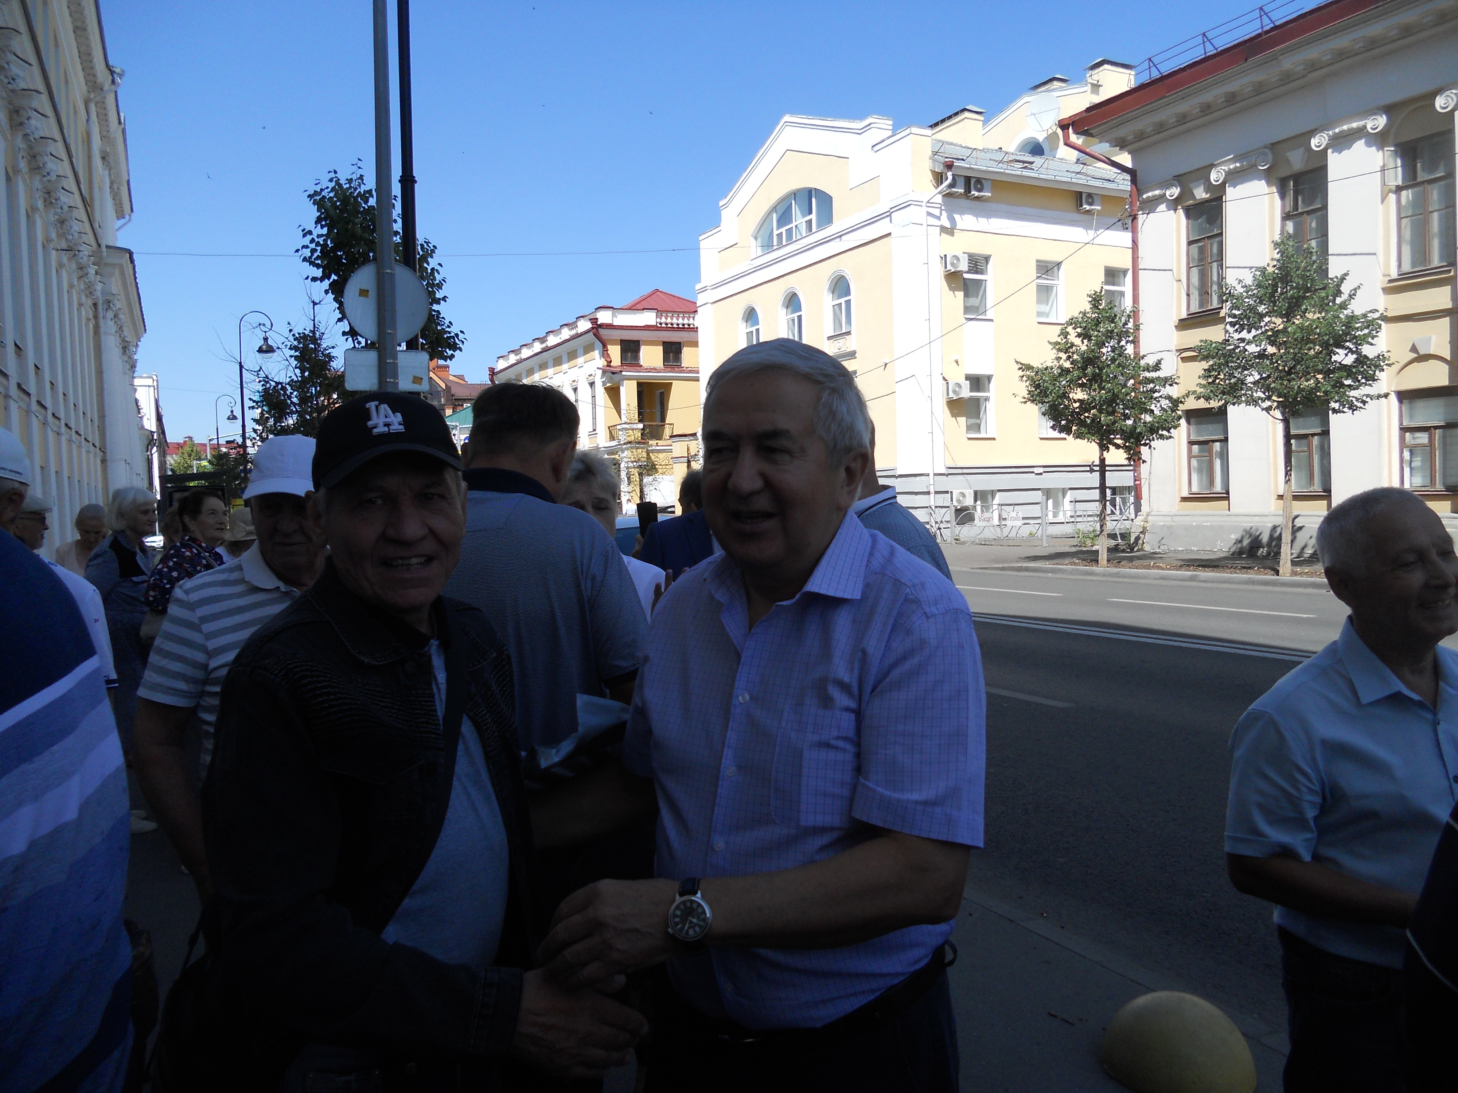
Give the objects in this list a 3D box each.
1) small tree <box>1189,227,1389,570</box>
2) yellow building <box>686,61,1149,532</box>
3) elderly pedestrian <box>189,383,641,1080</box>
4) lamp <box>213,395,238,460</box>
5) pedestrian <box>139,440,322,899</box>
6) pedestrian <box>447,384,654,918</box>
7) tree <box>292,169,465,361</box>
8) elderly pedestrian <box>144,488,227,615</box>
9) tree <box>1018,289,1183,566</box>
[{"bbox_3d":[9.478,-2.381,19.296,3.300,5.760,3.200,-1,2,26],"label":"small tree"},{"bbox_3d":[9.149,-9.799,50.739,15.000,18.200,17.200,-3,2,-27],"label":"yellow building"},{"bbox_3d":[-0.375,0.641,1.380,0.500,1.644,0.520,0,3,41],"label":"elderly pedestrian"},{"bbox_3d":[-22.931,-3.298,52.132,1.100,7.266,0.550,-3,2,-26],"label":"lamp"},{"bbox_3d":[-0.742,0.629,2.000,0.530,1.645,0.360,-3,2,-30],"label":"pedestrian"},{"bbox_3d":[-0.328,0.583,1.931,0.520,1.715,0.370,-1,2,12],"label":"pedestrian"},{"bbox_3d":[-3.765,-1.521,12.597,1.900,5.365,1.850,-2,2,-16],"label":"tree"},{"bbox_3d":[-2.245,0.574,4.830,0.380,1.645,0.480,-2,2,-5],"label":"elderly pedestrian"},{"bbox_3d":[7.563,-2.425,23.298,3.350,5.630,3.200,-1,2,18],"label":"tree"}]

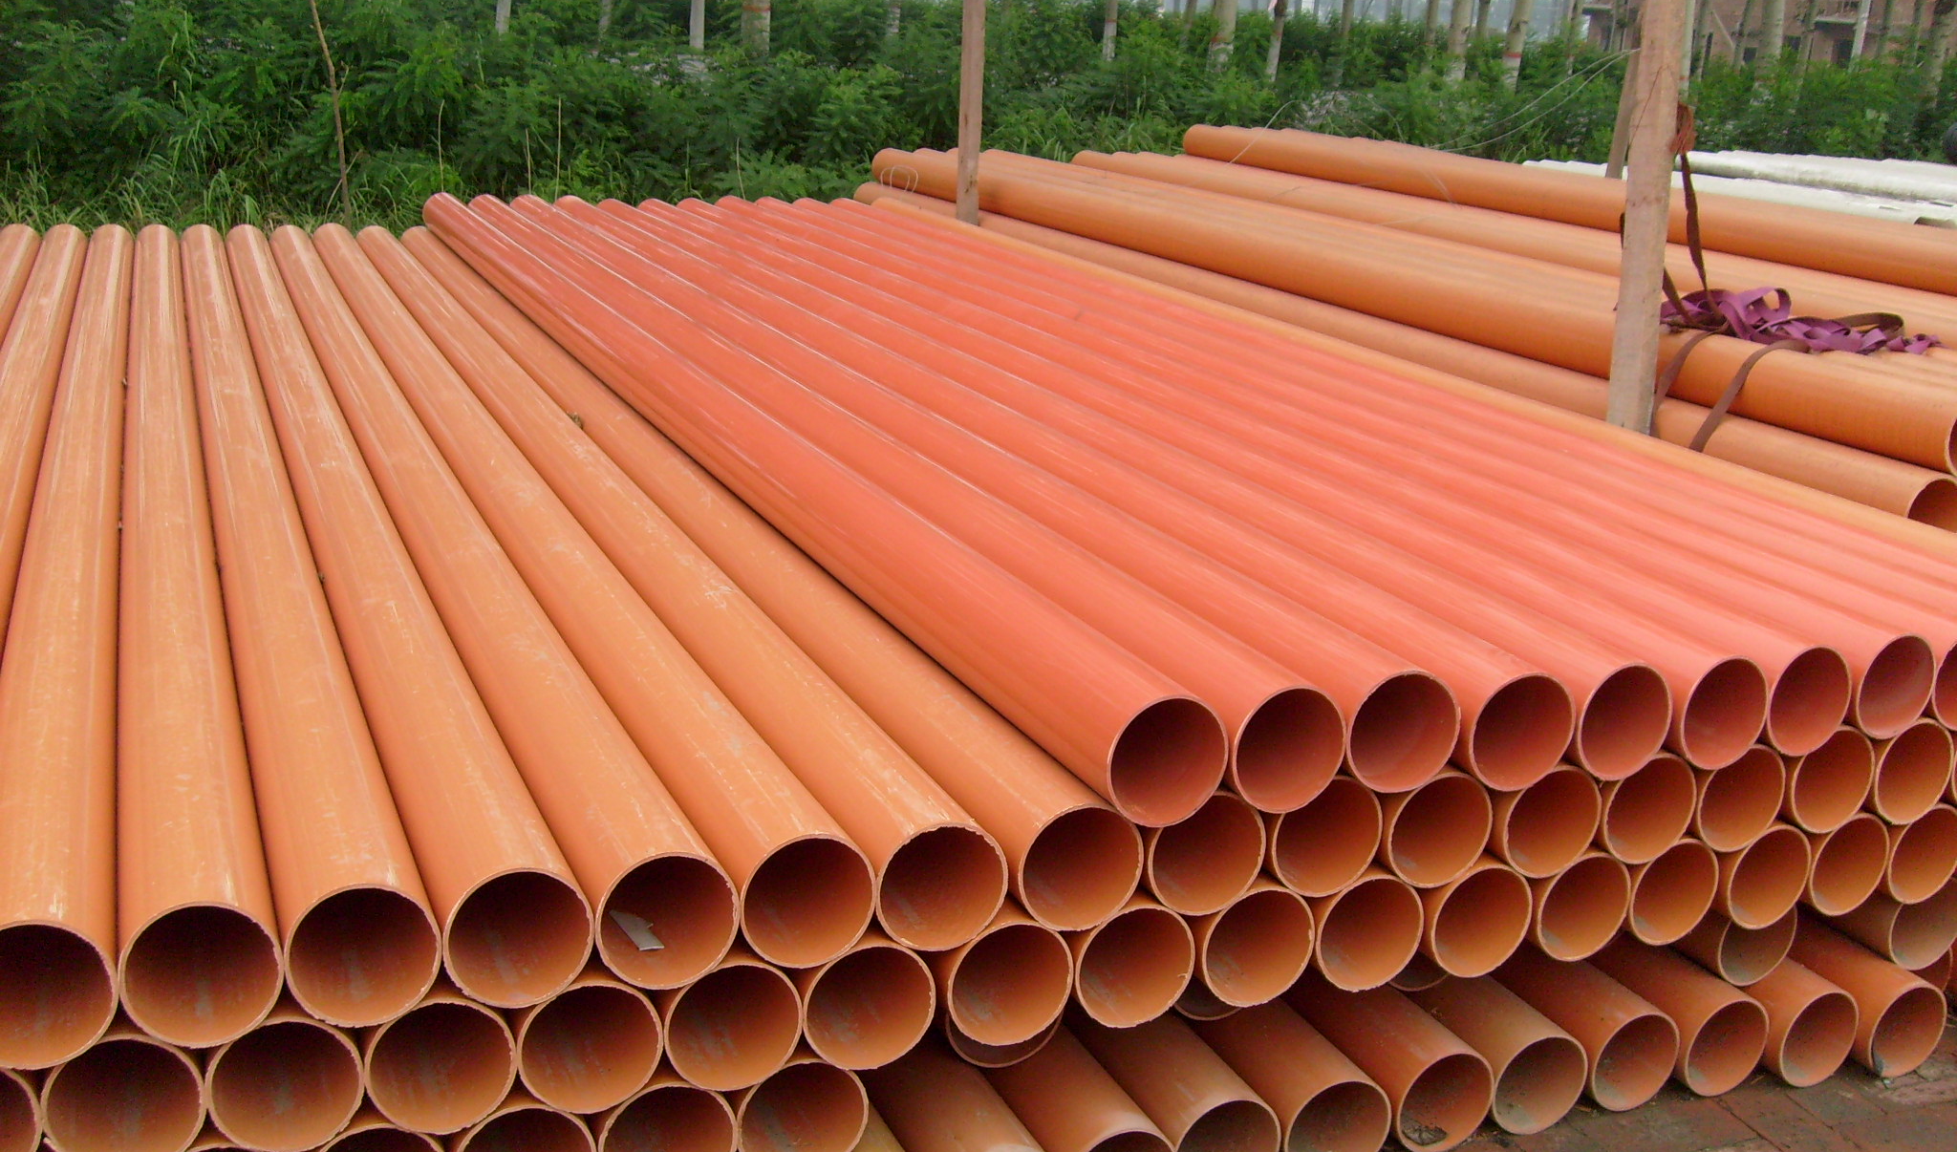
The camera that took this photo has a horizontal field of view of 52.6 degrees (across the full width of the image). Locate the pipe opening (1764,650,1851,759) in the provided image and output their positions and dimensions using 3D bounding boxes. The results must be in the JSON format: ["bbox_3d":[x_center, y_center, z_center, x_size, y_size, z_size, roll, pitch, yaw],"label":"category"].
[{"bbox_3d":[1.162,0.166,2.858,0.166,0.166,0.100,-5,17,-23],"label":"pipe opening"}]

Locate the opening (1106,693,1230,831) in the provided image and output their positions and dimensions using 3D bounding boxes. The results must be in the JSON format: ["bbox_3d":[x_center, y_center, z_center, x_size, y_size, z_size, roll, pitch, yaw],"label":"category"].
[{"bbox_3d":[0.211,0.214,2.454,0.166,0.166,0.100,-5,17,-23],"label":"opening"}]

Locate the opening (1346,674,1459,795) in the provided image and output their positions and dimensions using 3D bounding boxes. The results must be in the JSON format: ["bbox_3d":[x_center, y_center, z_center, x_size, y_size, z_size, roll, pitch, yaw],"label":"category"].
[{"bbox_3d":[0.524,0.187,2.575,0.166,0.166,0.100,-5,17,-23],"label":"opening"}]

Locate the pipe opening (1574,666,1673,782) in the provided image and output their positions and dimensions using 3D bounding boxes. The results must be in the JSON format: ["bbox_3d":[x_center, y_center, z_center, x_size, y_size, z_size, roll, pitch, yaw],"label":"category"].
[{"bbox_3d":[0.851,0.184,2.708,0.166,0.166,0.100,-5,17,-23],"label":"pipe opening"}]

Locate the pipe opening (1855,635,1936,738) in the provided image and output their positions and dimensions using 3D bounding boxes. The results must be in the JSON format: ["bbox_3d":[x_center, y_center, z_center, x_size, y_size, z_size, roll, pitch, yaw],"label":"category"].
[{"bbox_3d":[1.336,0.151,2.966,0.166,0.166,0.100,-5,17,-23],"label":"pipe opening"}]

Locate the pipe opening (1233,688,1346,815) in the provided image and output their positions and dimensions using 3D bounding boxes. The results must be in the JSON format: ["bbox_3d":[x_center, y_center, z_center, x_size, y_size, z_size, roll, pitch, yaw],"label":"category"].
[{"bbox_3d":[0.370,0.206,2.526,0.166,0.166,0.100,-5,17,-23],"label":"pipe opening"}]

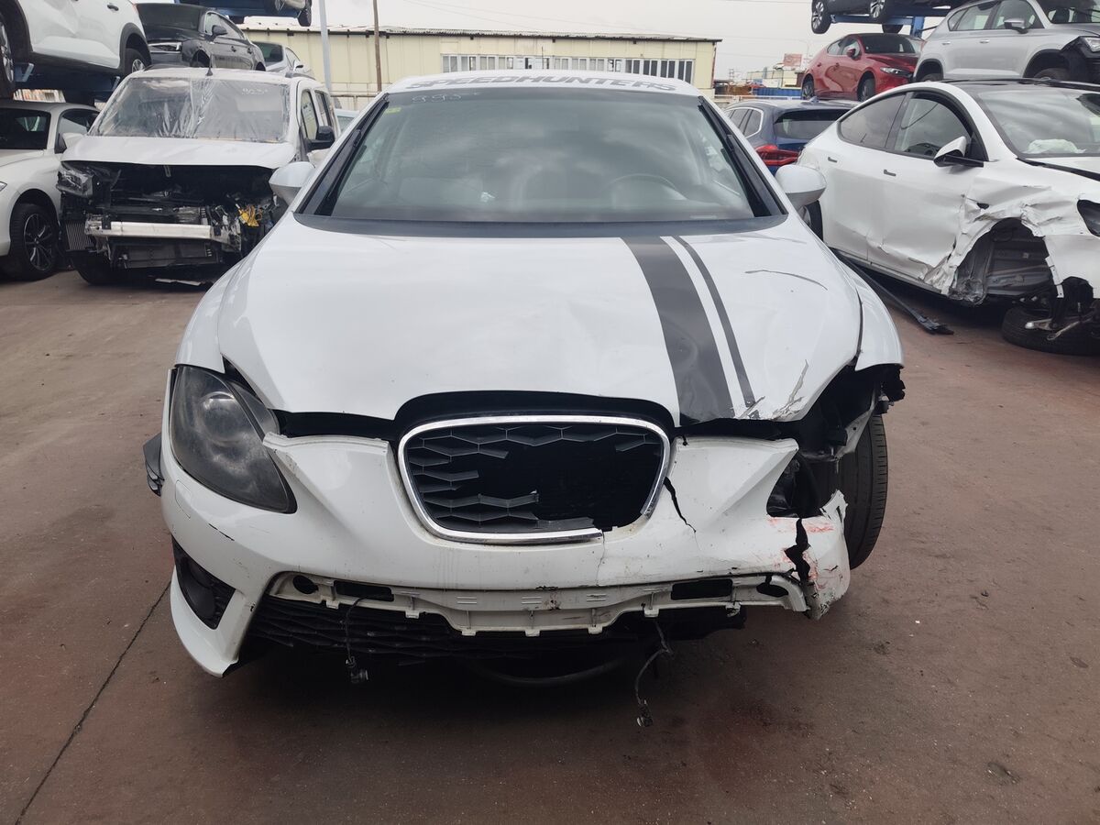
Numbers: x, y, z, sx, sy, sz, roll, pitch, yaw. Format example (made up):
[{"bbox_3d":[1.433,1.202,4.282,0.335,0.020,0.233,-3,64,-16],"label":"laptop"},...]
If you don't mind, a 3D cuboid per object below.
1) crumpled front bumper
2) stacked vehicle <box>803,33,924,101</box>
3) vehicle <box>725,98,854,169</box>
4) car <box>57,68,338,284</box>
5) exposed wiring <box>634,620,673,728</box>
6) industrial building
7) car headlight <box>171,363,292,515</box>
[{"bbox_3d":[-0.084,0.261,1.510,1.640,0.590,0.520,0,21,0],"label":"crumpled front bumper"},{"bbox_3d":[7.758,-8.203,17.530,1.800,1.440,4.460,-3,21,-8],"label":"stacked vehicle"},{"bbox_3d":[3.457,-3.865,11.361,1.890,1.670,4.680,1,21,1],"label":"vehicle"},{"bbox_3d":[-3.101,-2.471,7.326,1.900,1.840,4.300,-3,21,-8],"label":"car"},{"bbox_3d":[0.205,0.508,1.410,0.075,0.265,0.060,0,21,0],"label":"exposed wiring"},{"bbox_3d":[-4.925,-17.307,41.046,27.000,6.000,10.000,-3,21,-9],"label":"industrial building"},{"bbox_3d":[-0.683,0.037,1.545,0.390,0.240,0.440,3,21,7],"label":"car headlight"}]

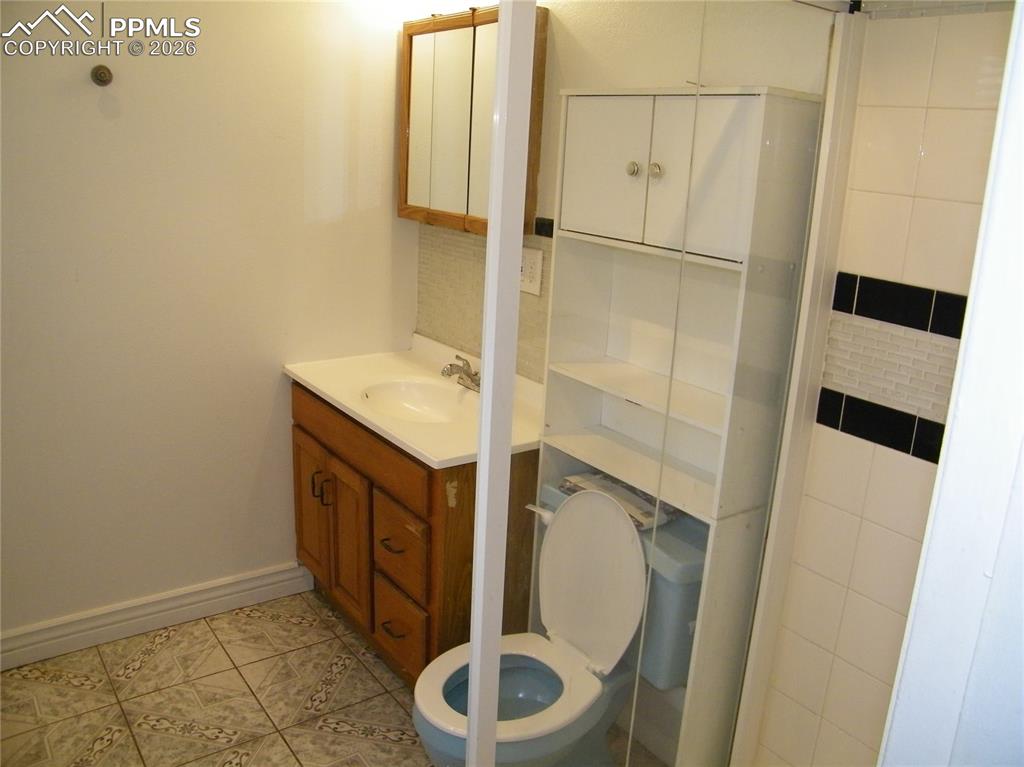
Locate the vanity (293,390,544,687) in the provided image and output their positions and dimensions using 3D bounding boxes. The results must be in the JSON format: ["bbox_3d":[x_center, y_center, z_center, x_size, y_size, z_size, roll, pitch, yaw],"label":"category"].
[{"bbox_3d":[-0.271,0.431,2.507,0.480,0.782,0.934,-8,19,-35],"label":"vanity"}]

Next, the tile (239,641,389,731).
[{"bbox_3d":[-0.579,0.856,2.384,0.317,0.006,0.317,-8,19,-35],"label":"tile"}]

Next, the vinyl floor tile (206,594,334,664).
[{"bbox_3d":[-0.763,0.779,2.630,0.317,0.006,0.317,-8,19,-35],"label":"vinyl floor tile"}]

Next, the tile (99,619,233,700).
[{"bbox_3d":[-1.021,0.814,2.448,0.317,0.006,0.317,-8,19,-35],"label":"tile"}]

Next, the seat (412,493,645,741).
[{"bbox_3d":[0.013,0.459,1.726,0.428,0.426,0.349,-8,19,-35],"label":"seat"}]

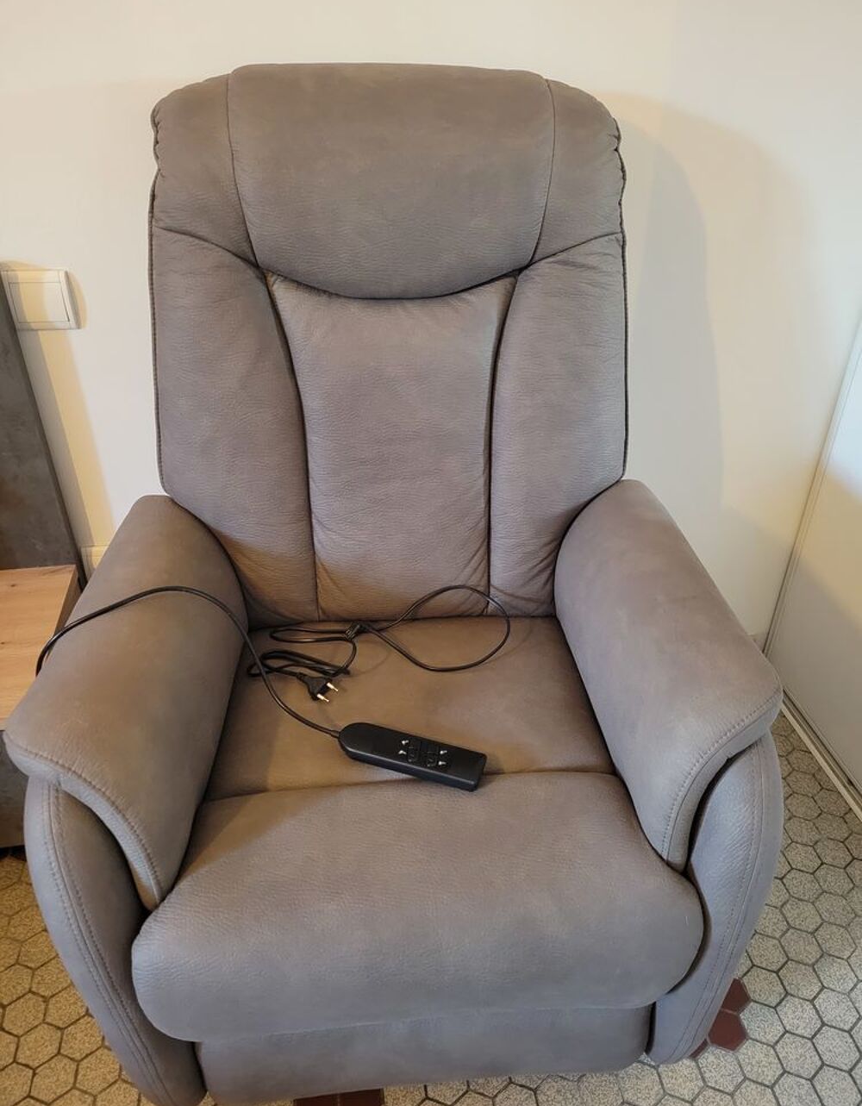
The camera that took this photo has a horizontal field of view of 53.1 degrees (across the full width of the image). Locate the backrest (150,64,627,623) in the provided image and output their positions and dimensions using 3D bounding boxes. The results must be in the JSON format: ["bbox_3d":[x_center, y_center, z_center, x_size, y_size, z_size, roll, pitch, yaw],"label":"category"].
[{"bbox_3d":[-0.051,-0.253,1.173,0.590,0.700,0.210,-3,13,-3],"label":"backrest"}]

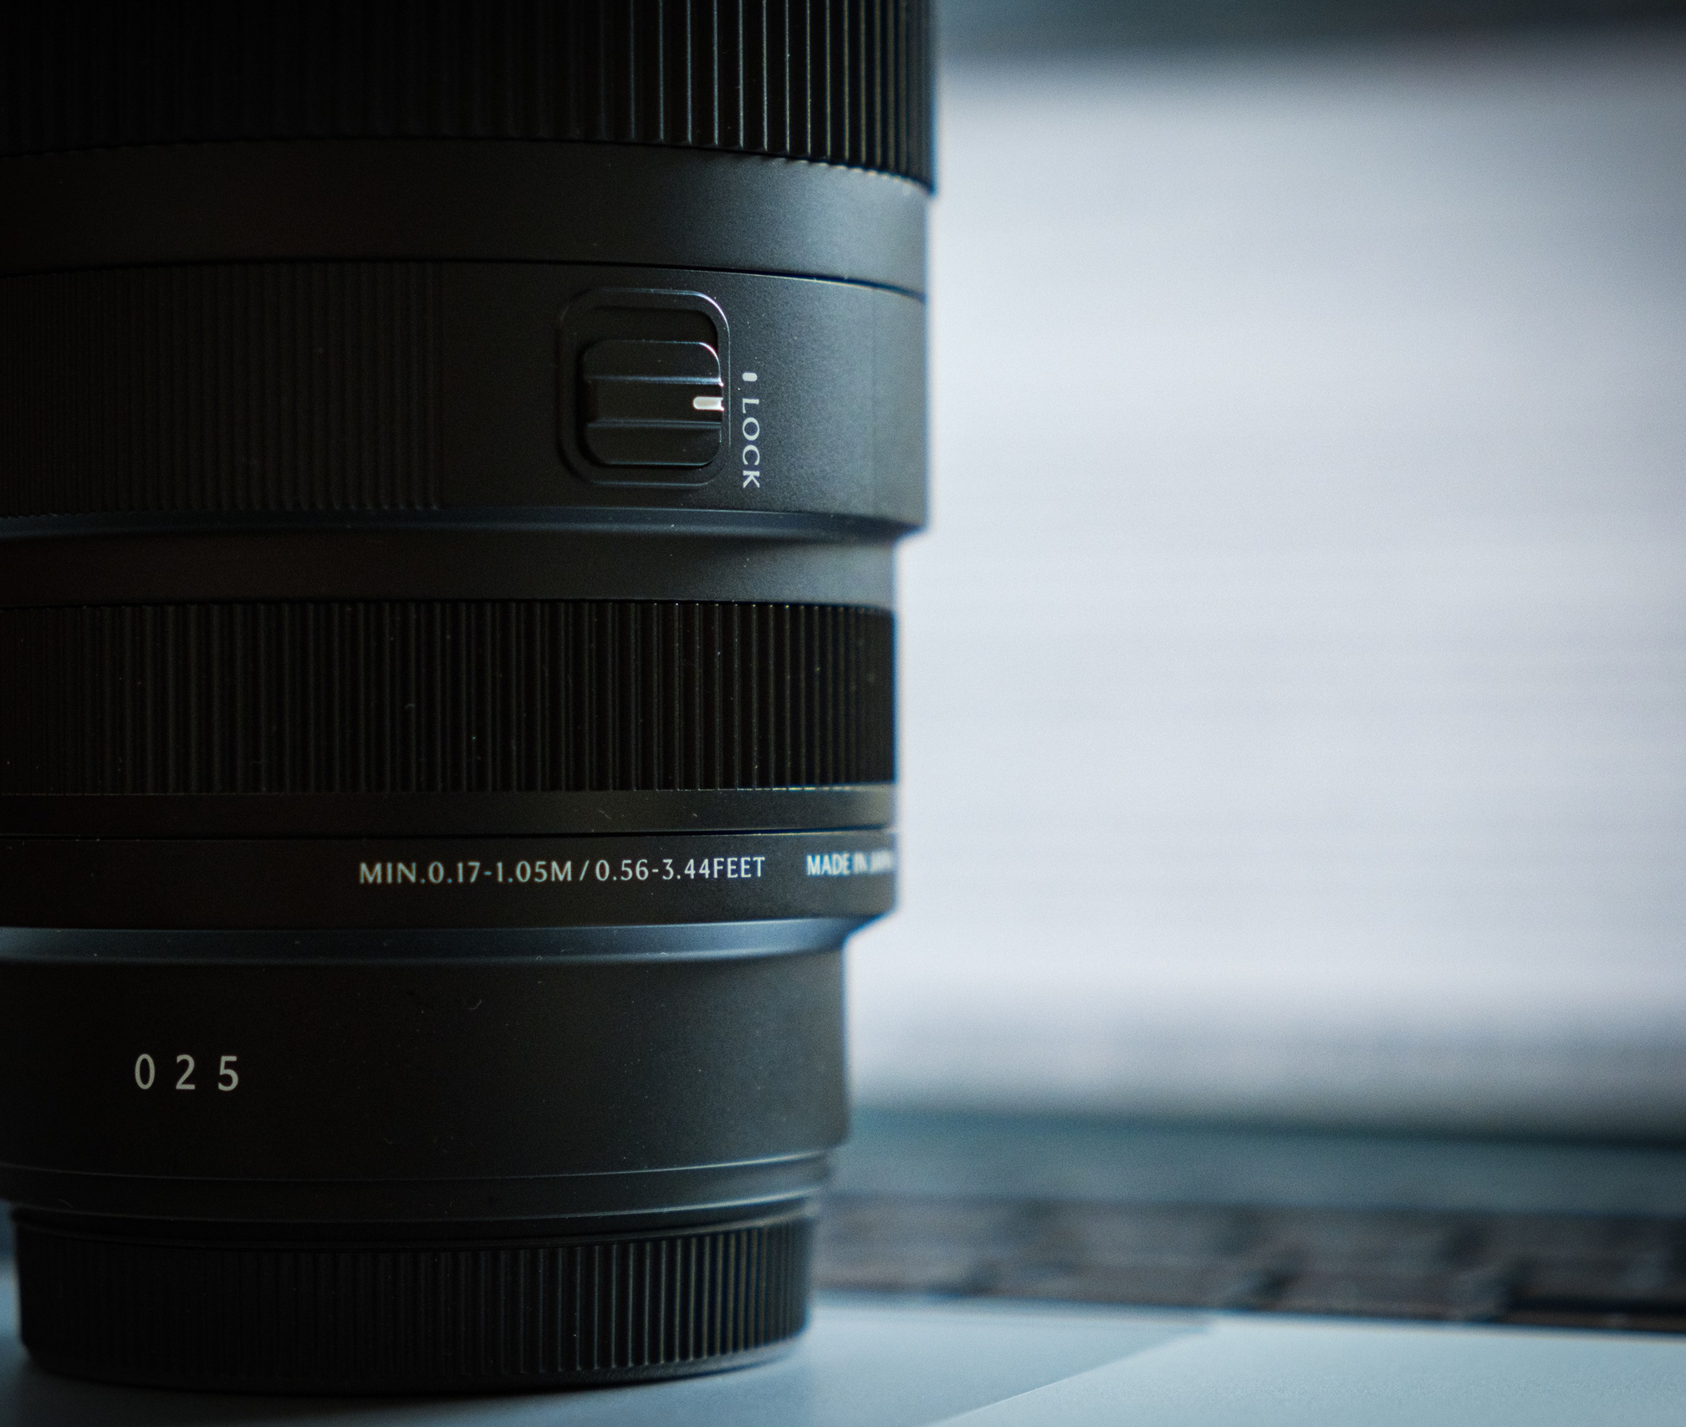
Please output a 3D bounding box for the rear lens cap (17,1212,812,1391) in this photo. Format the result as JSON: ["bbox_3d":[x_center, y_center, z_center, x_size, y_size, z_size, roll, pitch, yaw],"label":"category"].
[{"bbox_3d":[-0.030,0.039,0.313,0.055,0.010,0.055,0,0,0],"label":"rear lens cap"}]

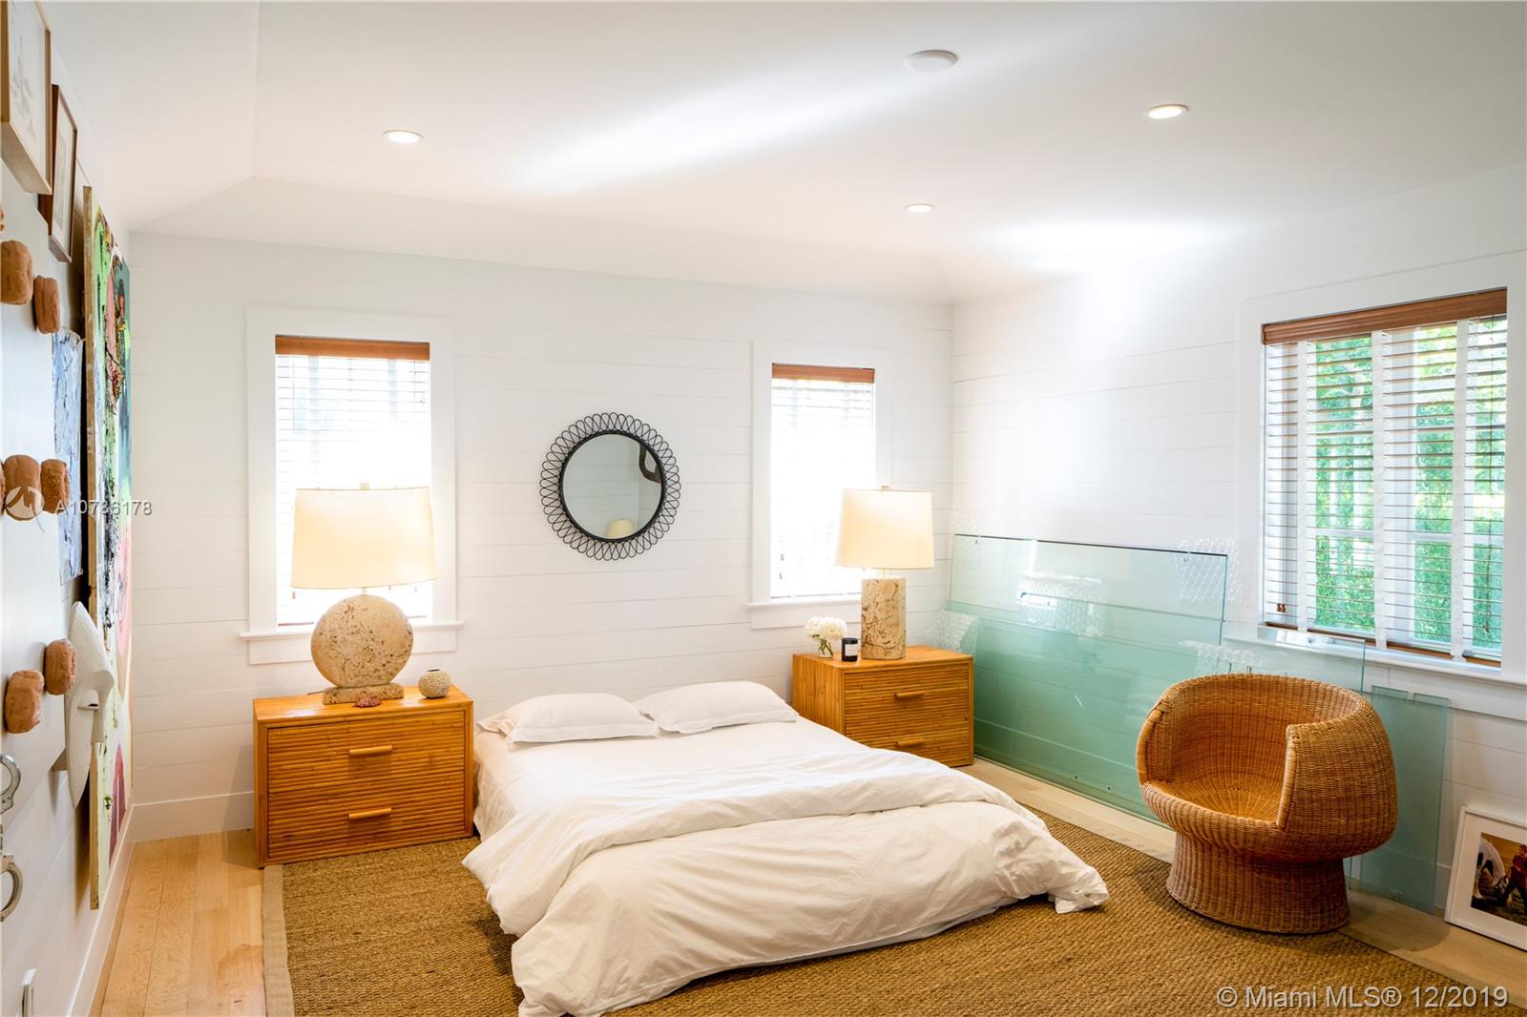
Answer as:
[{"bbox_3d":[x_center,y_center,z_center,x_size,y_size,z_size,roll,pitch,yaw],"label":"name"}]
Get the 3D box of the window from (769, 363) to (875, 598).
[{"bbox_3d":[0.325,-0.147,5.455,0.634,1.227,0.084,0,1,-27],"label":"window"}]

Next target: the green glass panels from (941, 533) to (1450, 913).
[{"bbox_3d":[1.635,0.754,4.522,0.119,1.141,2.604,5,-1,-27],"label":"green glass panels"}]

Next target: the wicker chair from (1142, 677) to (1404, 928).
[{"bbox_3d":[1.696,0.988,3.497,0.791,0.708,0.805,0,1,-35],"label":"wicker chair"}]

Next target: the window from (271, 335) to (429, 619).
[{"bbox_3d":[-1.755,-0.119,4.379,0.626,1.212,0.063,0,1,-27],"label":"window"}]

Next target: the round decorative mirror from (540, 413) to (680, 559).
[{"bbox_3d":[-0.717,-0.104,4.869,0.706,0.703,0.039,0,1,-27],"label":"round decorative mirror"}]

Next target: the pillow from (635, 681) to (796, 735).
[{"bbox_3d":[-0.215,0.857,4.640,0.658,0.140,0.518,0,1,-27],"label":"pillow"}]

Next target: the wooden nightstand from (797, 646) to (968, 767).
[{"bbox_3d":[0.617,1.030,5.232,0.812,0.539,0.462,0,1,-27],"label":"wooden nightstand"}]

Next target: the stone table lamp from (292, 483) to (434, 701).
[{"bbox_3d":[-1.606,0.337,4.096,0.540,0.865,0.336,0,1,-27],"label":"stone table lamp"}]

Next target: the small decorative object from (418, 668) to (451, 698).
[{"bbox_3d":[-1.353,0.716,4.189,0.133,0.107,0.133,0,1,-27],"label":"small decorative object"}]

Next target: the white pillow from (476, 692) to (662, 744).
[{"bbox_3d":[-0.824,0.859,4.324,0.658,0.140,0.518,0,1,-27],"label":"white pillow"}]

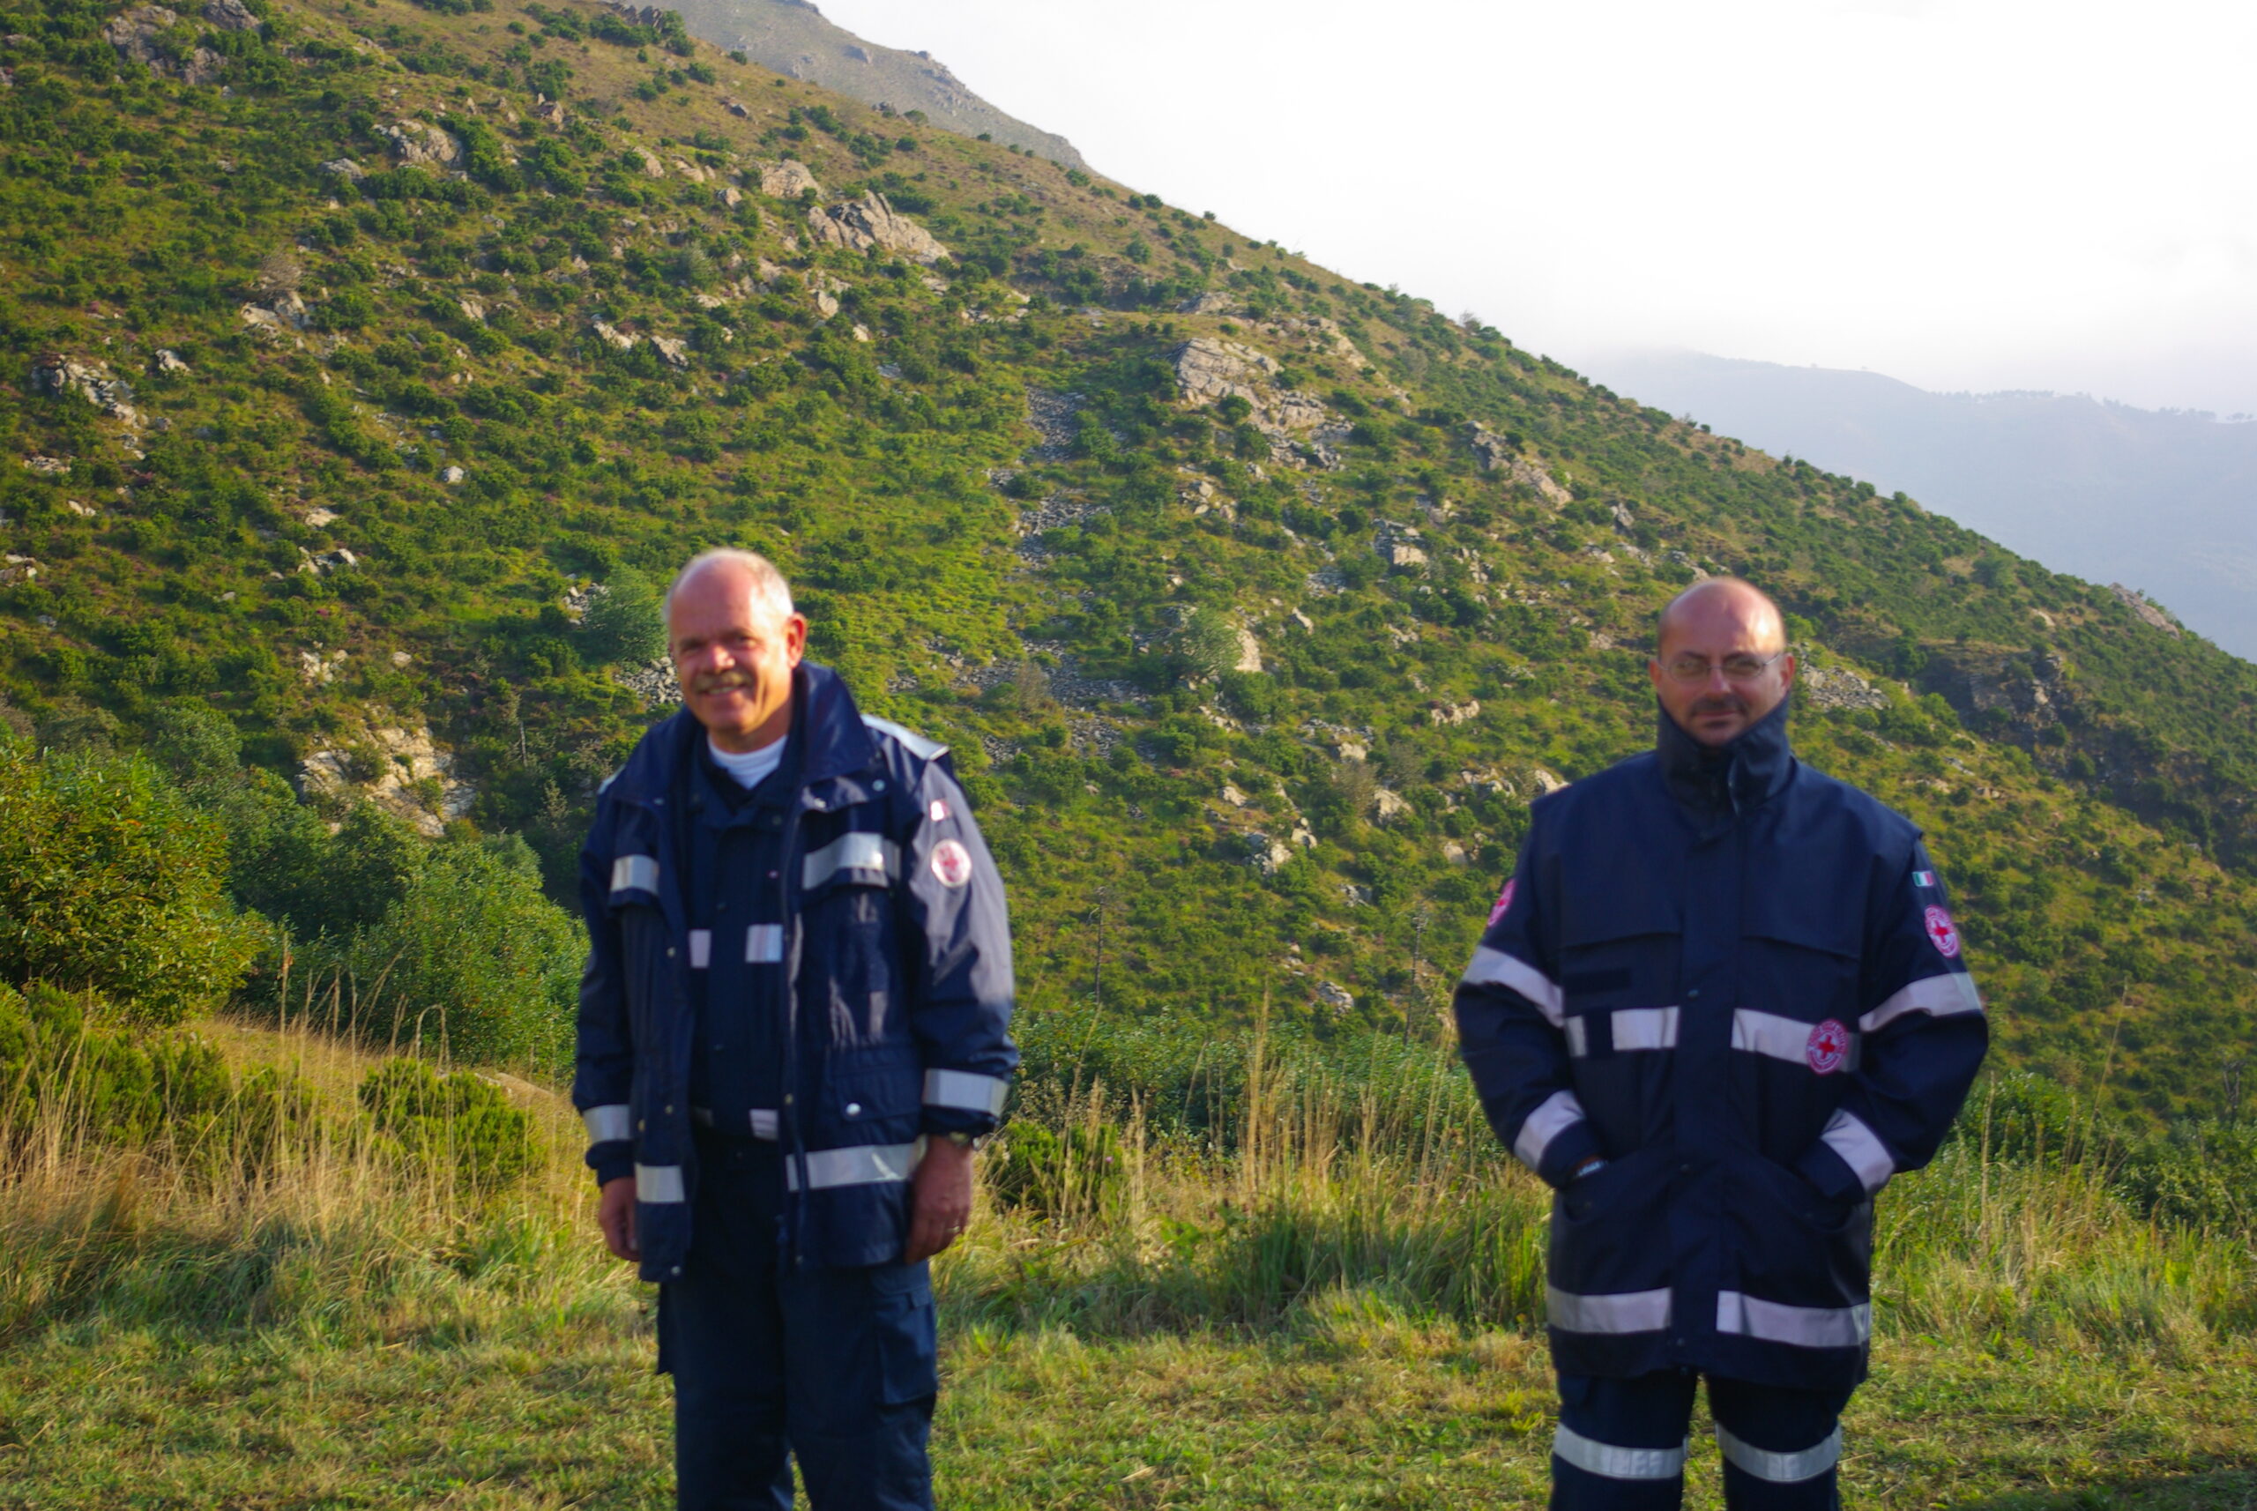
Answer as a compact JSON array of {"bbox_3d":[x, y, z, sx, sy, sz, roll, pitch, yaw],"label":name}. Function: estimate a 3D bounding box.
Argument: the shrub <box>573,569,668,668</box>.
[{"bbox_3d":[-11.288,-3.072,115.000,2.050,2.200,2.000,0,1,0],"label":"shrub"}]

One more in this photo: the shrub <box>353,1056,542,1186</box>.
[{"bbox_3d":[-1.920,1.043,14.500,0.510,0.400,0.460,0,1,0],"label":"shrub"}]

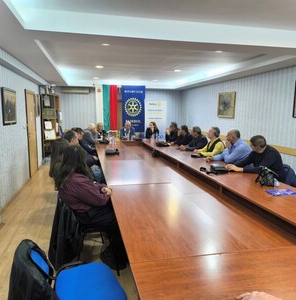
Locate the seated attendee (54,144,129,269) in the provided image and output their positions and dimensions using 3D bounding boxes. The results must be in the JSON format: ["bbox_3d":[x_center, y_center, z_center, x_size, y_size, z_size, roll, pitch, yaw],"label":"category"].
[{"bbox_3d":[-0.570,0.591,2.729,0.740,1.250,0.500,-4,10,-29],"label":"seated attendee"}]

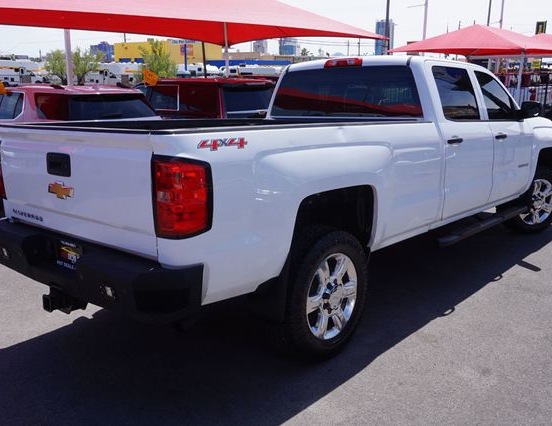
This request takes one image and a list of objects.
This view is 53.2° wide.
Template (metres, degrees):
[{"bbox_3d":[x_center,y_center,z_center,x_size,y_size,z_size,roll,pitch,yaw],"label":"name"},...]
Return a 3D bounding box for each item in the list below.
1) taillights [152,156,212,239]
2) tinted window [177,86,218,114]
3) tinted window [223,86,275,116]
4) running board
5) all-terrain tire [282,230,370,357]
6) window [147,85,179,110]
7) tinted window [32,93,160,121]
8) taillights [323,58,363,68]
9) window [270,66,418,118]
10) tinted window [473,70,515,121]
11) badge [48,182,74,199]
[{"bbox_3d":[-0.427,-0.072,2.512,0.180,0.400,0.230,9,15,41],"label":"taillights"},{"bbox_3d":[-1.391,-2.041,9.950,0.970,0.500,0.080,9,0,39],"label":"tinted window"},{"bbox_3d":[-0.479,-2.041,9.950,0.090,0.500,1.330,-10,2,41],"label":"tinted window"},{"bbox_3d":[1.916,0.085,5.125,0.170,0.090,2.080,10,15,41],"label":"running board"},{"bbox_3d":[0.263,0.483,3.471,0.280,0.820,0.820,10,15,41],"label":"all-terrain tire"},{"bbox_3d":[-2.125,-2.178,10.450,0.870,0.480,0.080,9,0,39],"label":"window"},{"bbox_3d":[-2.140,-1.235,6.490,1.380,0.410,0.250,-9,14,-36],"label":"tinted window"},{"bbox_3d":[0.585,-1.307,4.810,0.386,0.080,0.075,9,15,41],"label":"taillights"},{"bbox_3d":[0.569,-1.046,4.822,1.600,0.440,0.090,10,6,41],"label":"window"},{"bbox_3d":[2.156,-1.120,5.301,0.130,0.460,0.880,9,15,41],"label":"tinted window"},{"bbox_3d":[-1.180,-0.124,3.027,0.285,0.098,0.025,9,15,41],"label":"badge"}]

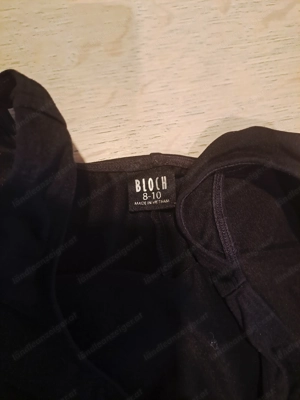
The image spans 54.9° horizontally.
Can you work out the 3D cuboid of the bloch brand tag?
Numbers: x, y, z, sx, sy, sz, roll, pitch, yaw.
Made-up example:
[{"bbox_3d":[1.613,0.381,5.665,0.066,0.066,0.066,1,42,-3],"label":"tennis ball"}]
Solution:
[{"bbox_3d":[0.002,-0.008,0.240,0.039,0.003,0.035,-4,77,-1],"label":"bloch brand tag"}]

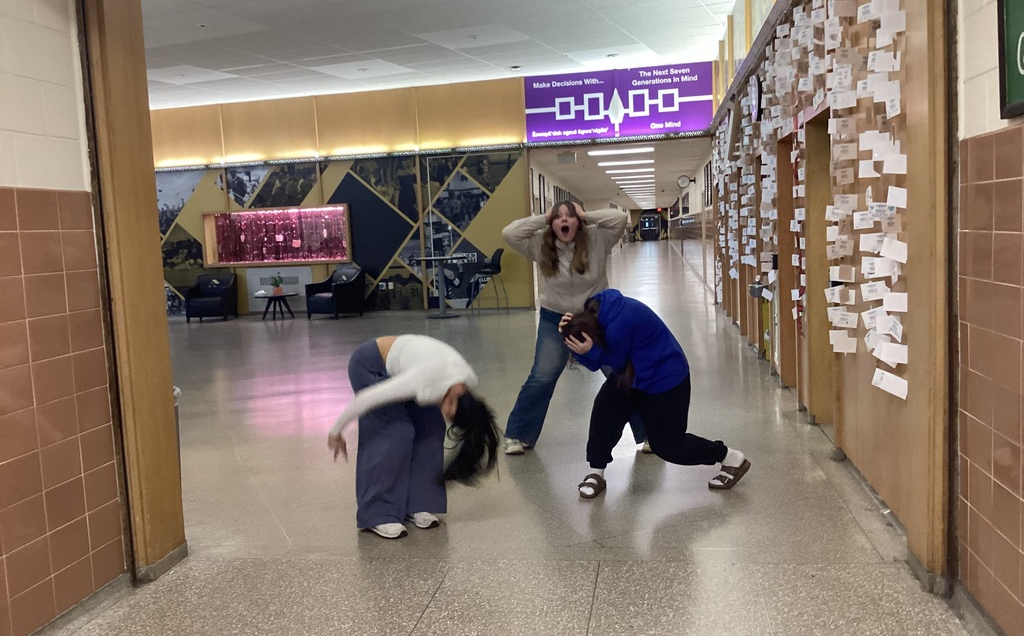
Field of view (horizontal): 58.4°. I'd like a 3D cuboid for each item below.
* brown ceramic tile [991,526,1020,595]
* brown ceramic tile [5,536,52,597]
[{"bbox_3d":[1.519,0.748,2.801,0.012,0.149,0.223,-2,5,9],"label":"brown ceramic tile"},{"bbox_3d":[-1.708,0.877,3.236,0.012,0.152,0.224,-2,5,9],"label":"brown ceramic tile"}]

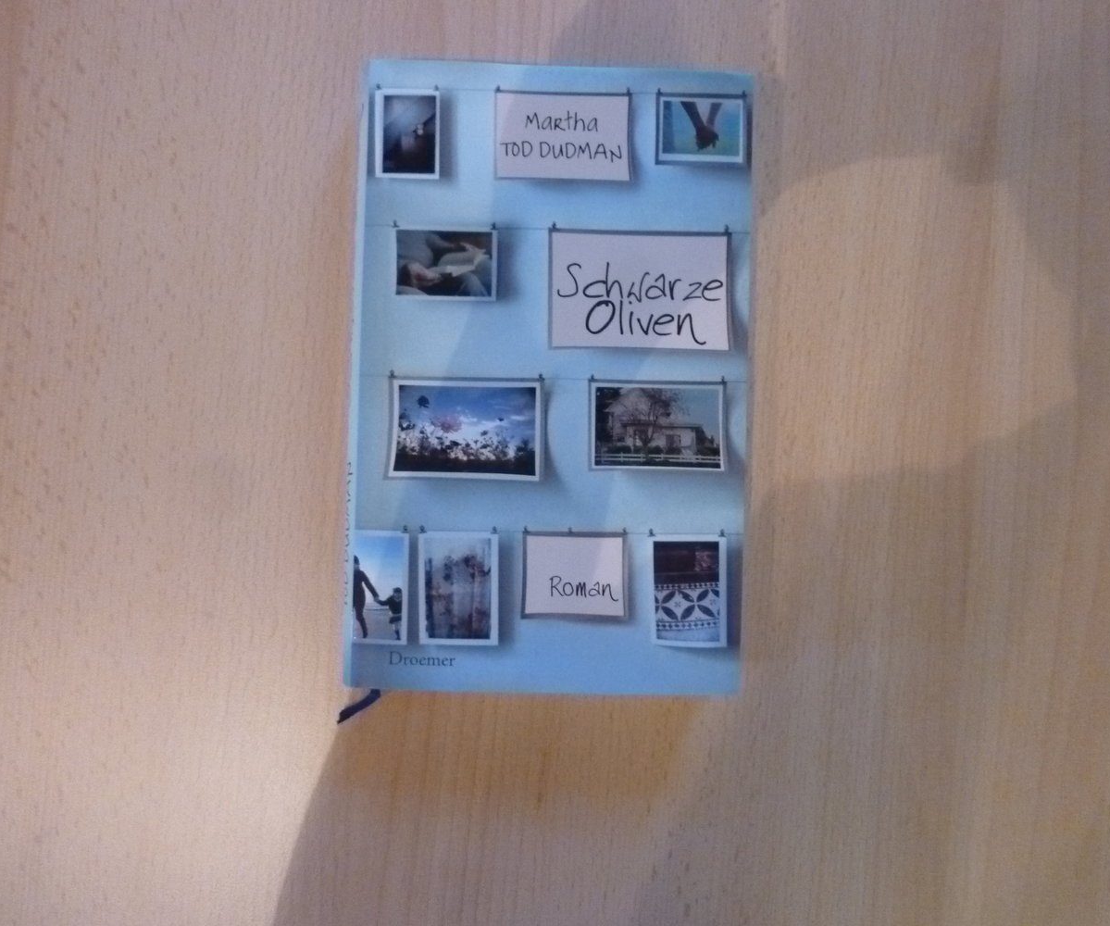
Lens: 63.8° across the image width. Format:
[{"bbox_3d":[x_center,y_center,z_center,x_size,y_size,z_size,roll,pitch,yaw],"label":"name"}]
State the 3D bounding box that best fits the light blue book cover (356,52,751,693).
[{"bbox_3d":[-0.002,-0.028,0.311,0.133,0.024,0.209,1,89,-2],"label":"light blue book cover"}]

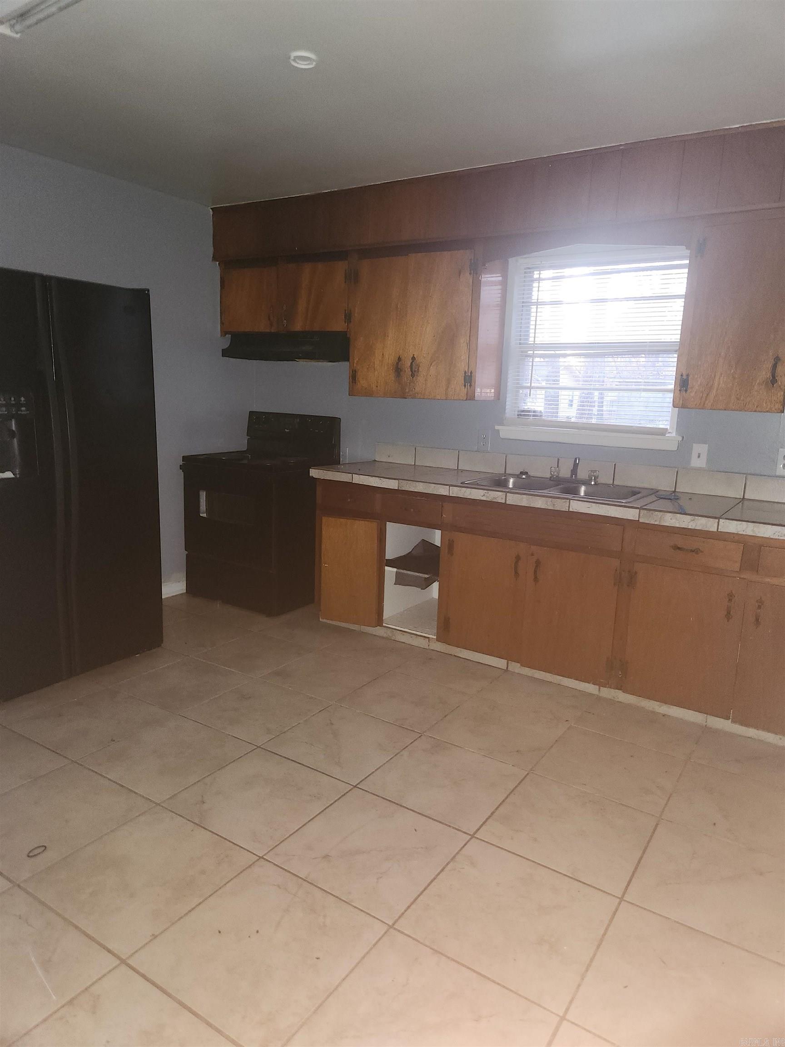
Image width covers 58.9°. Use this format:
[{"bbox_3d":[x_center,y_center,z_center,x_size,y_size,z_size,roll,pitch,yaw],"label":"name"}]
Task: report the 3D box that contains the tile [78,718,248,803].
[{"bbox_3d":[-0.821,0.852,2.558,0.447,0.010,0.447,9,13,33],"label":"tile"}]

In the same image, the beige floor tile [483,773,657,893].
[{"bbox_3d":[0.559,0.961,2.200,0.447,0.010,0.447,9,13,33],"label":"beige floor tile"}]

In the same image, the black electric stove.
[{"bbox_3d":[-0.840,-0.110,4.464,0.773,1.157,0.655,9,13,33],"label":"black electric stove"}]

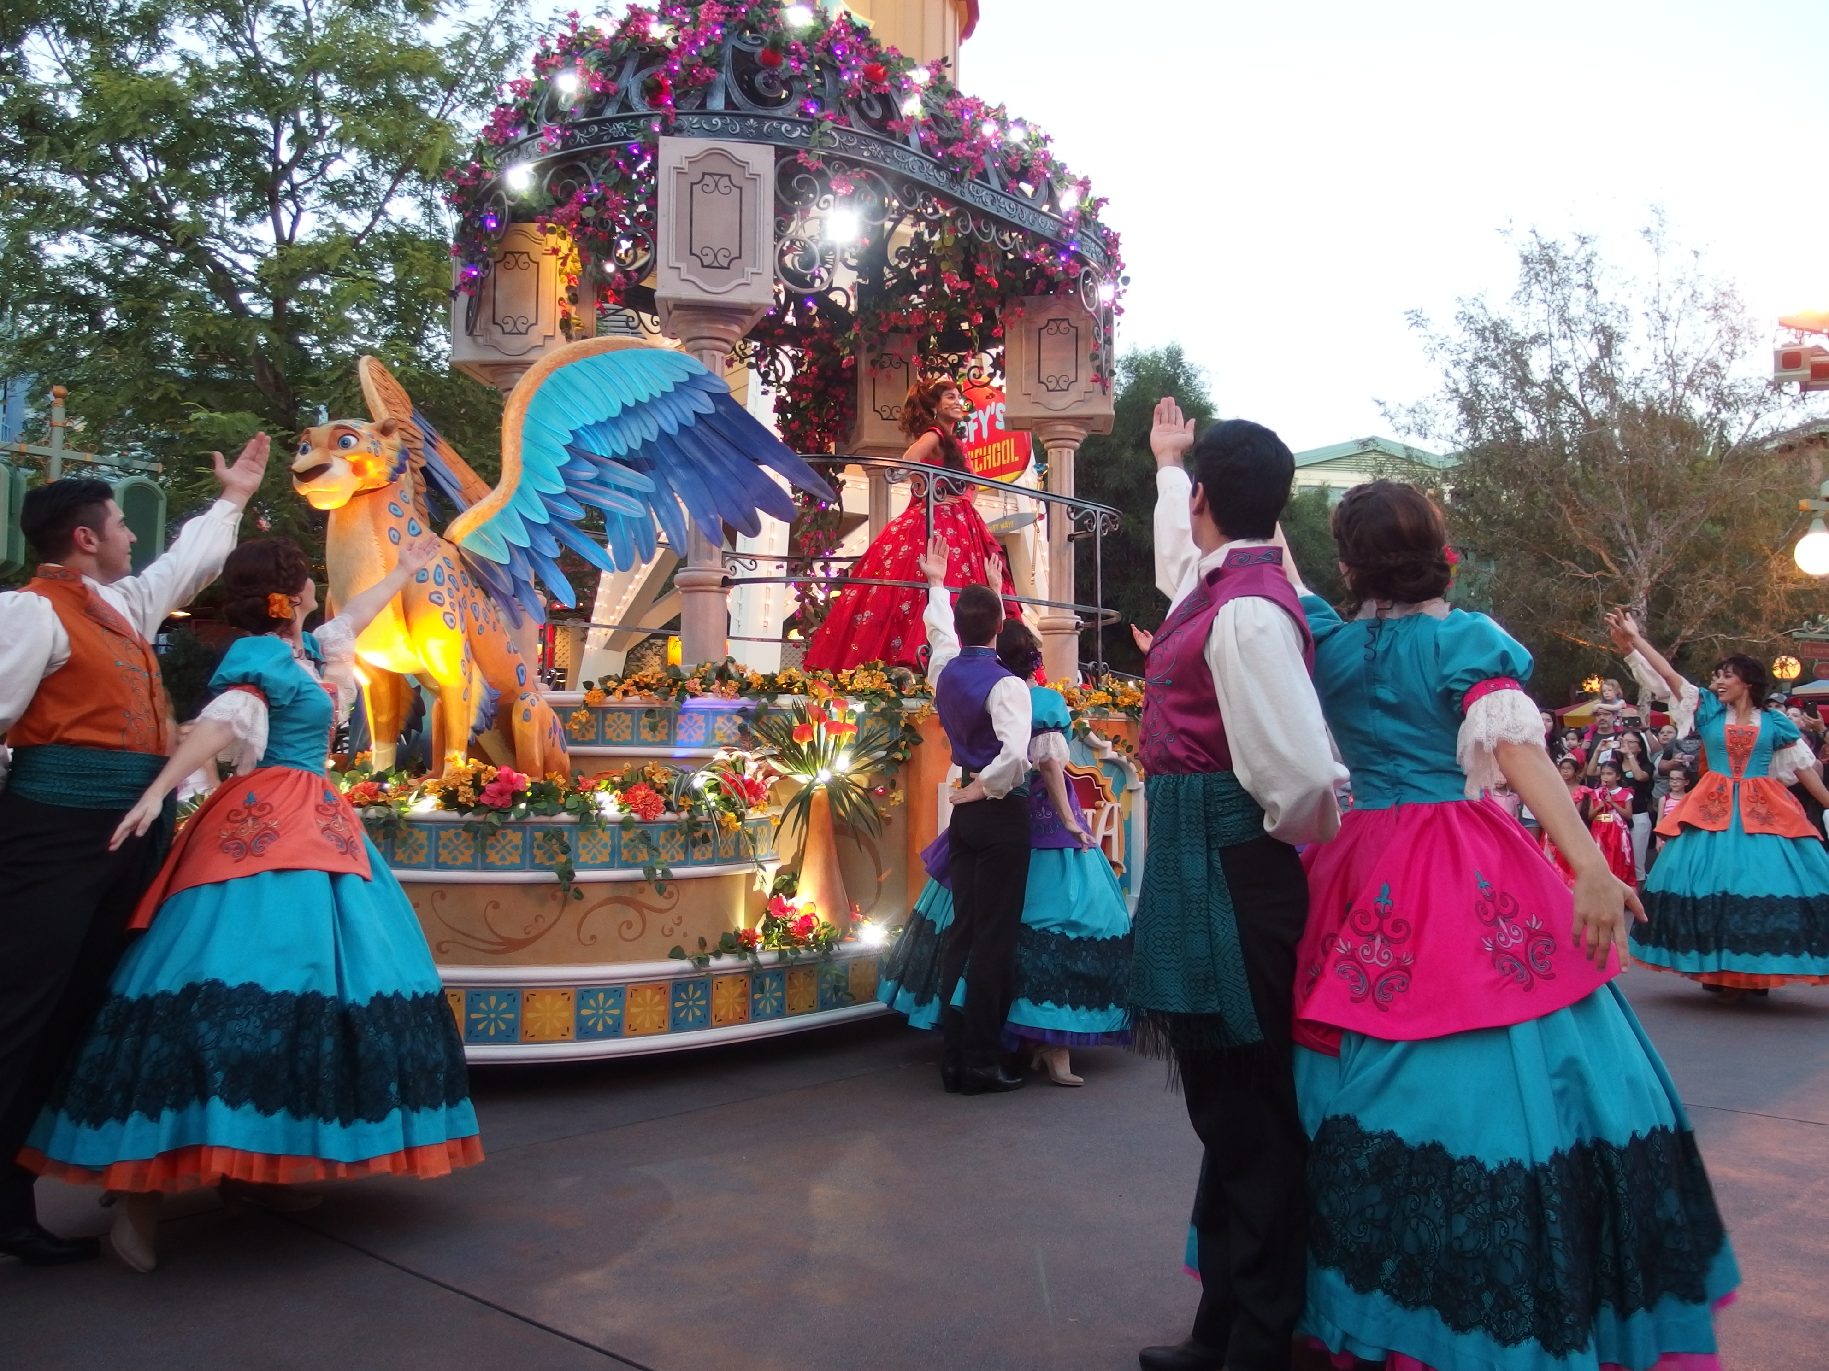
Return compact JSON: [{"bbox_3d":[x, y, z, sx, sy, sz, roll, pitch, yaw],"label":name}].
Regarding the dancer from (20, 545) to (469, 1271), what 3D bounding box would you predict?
[{"bbox_3d":[-1.601,0.492,3.575,1.060,1.710,1.100,0,-4,-7],"label":"dancer"}]

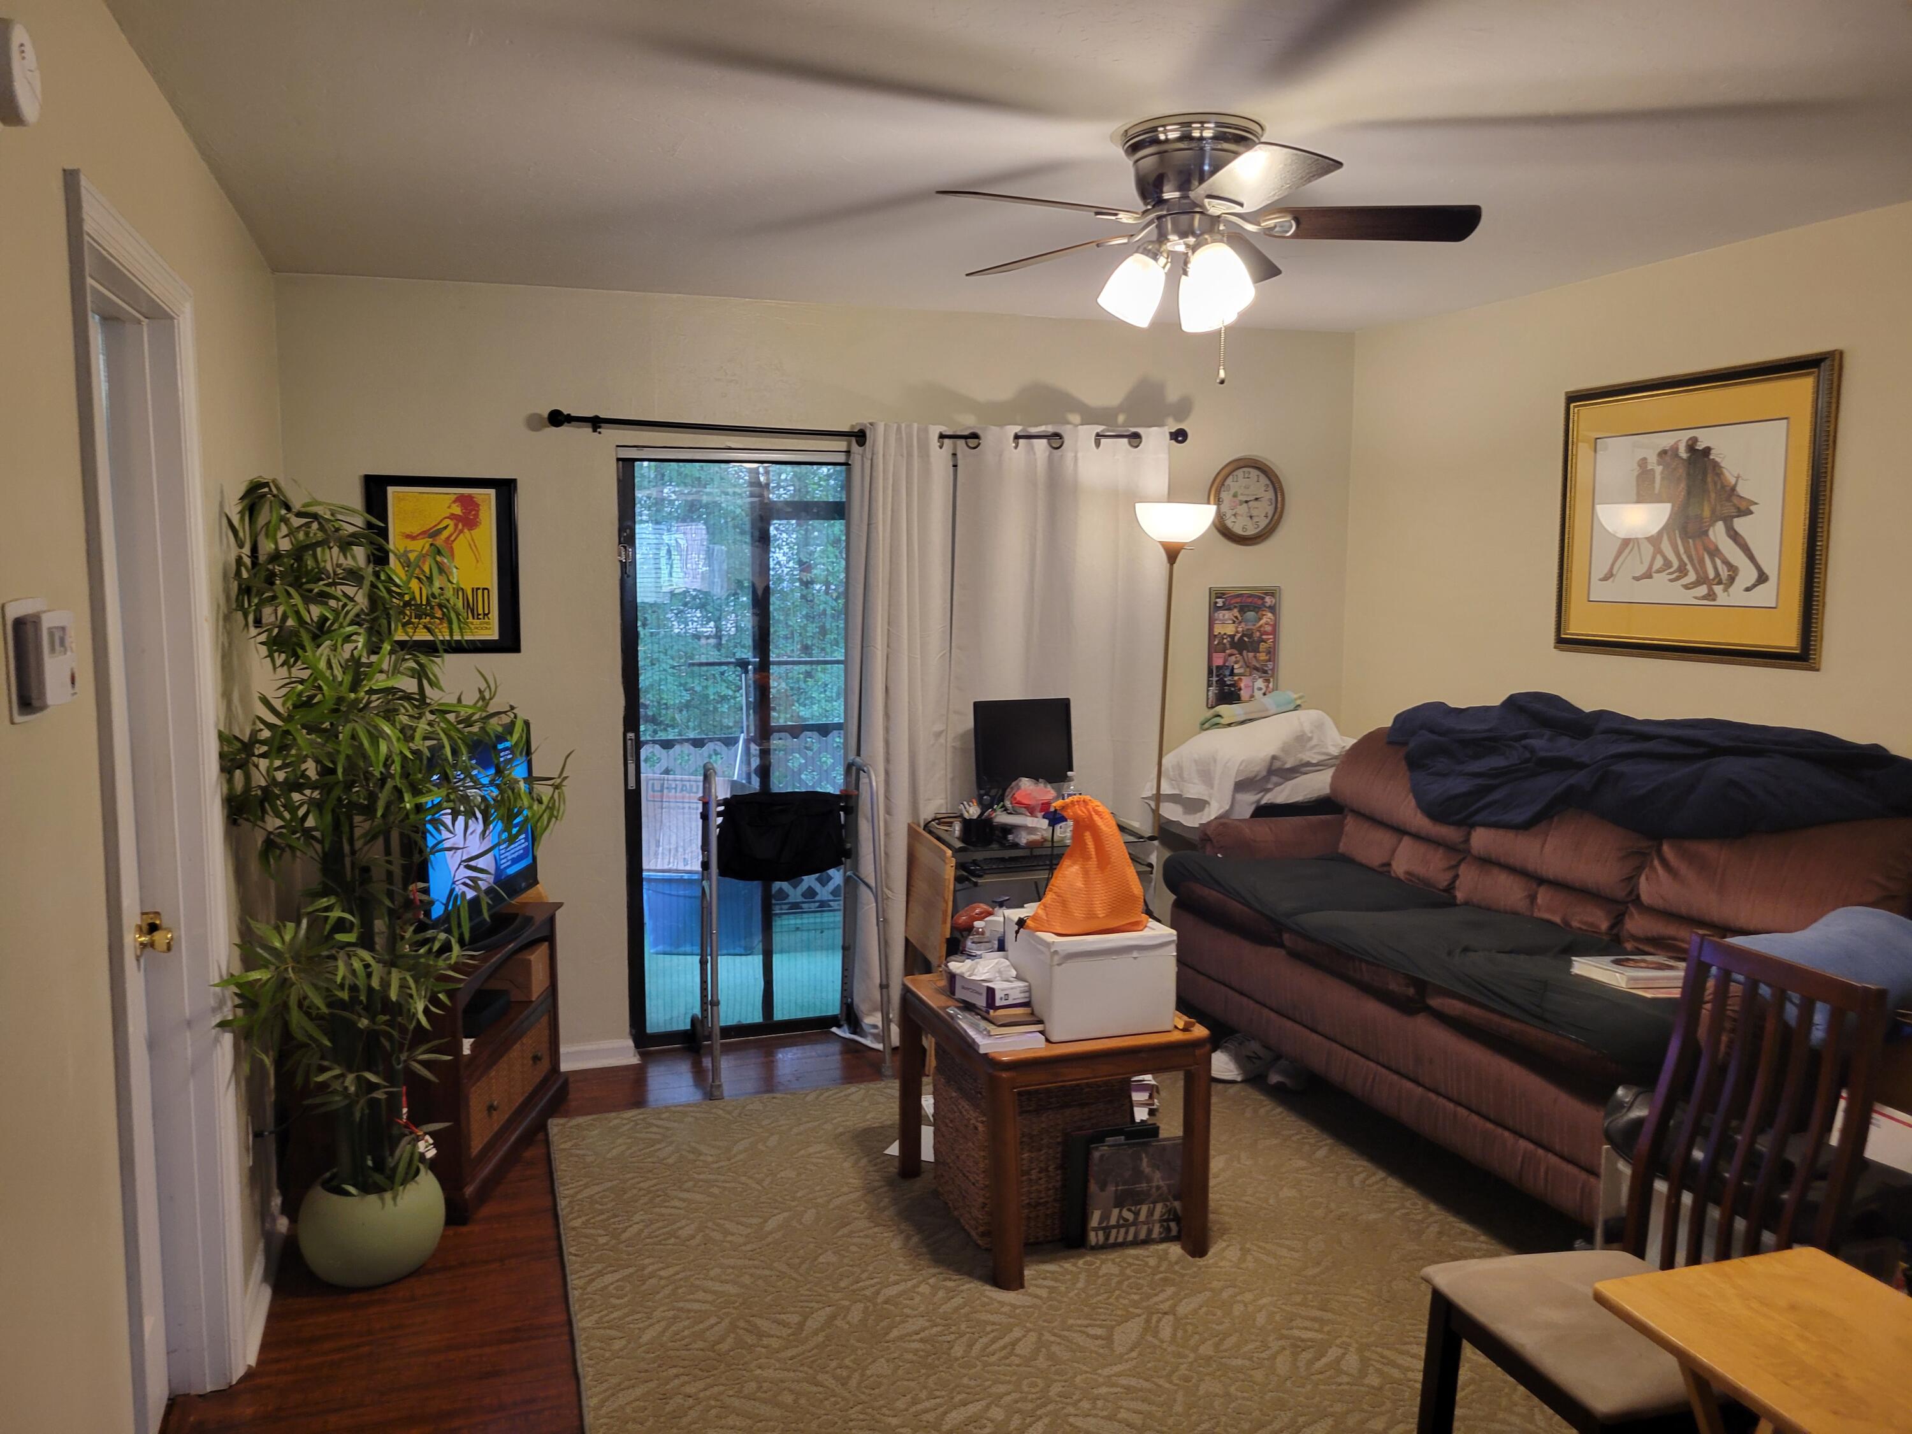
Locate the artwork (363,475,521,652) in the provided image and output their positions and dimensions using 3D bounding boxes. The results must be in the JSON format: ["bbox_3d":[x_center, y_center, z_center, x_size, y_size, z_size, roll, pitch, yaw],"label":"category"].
[{"bbox_3d":[-1.542,-0.455,4.319,0.441,0.525,0.025,-2,6,-19],"label":"artwork"}]

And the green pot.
[{"bbox_3d":[-1.324,1.155,3.261,0.310,0.210,0.310,-2,7,-19],"label":"green pot"}]

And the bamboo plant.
[{"bbox_3d":[-1.229,0.259,3.238,0.680,1.588,0.680,-2,6,-19],"label":"bamboo plant"}]

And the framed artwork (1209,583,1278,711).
[{"bbox_3d":[1.058,-0.251,5.256,0.296,0.447,0.020,-2,6,-19],"label":"framed artwork"}]

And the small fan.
[{"bbox_3d":[0.458,-0.948,2.814,1.100,0.371,1.100,-2,6,-19],"label":"small fan"}]

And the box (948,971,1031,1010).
[{"bbox_3d":[0.080,0.627,3.324,0.107,0.053,0.175,-4,8,-36],"label":"box"}]

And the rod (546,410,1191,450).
[{"bbox_3d":[-0.203,-0.934,4.654,2.169,0.050,0.070,-2,6,-19],"label":"rod"}]

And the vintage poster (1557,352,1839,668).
[{"bbox_3d":[1.956,-0.538,3.869,0.035,0.760,0.875,-2,7,-19],"label":"vintage poster"}]

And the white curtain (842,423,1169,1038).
[{"bbox_3d":[0.185,0.056,4.892,1.158,2.052,0.120,-2,6,-19],"label":"white curtain"}]

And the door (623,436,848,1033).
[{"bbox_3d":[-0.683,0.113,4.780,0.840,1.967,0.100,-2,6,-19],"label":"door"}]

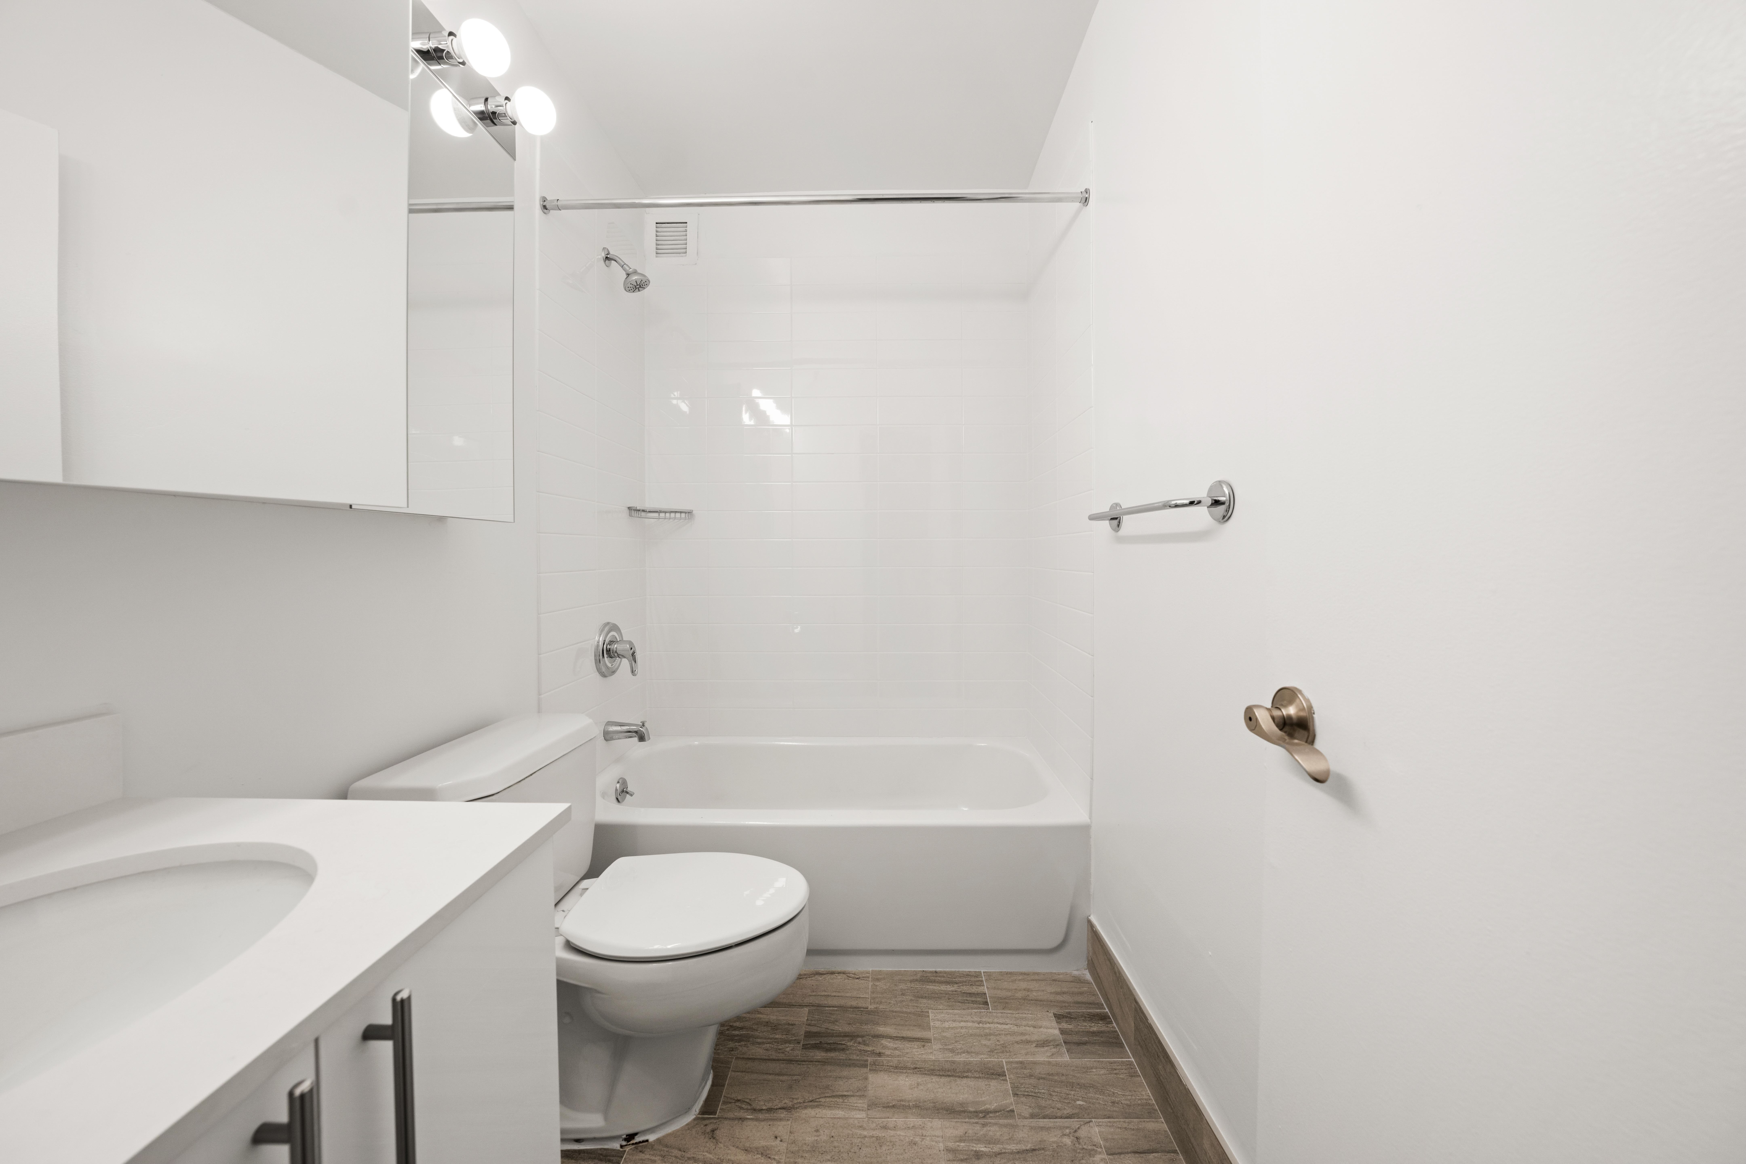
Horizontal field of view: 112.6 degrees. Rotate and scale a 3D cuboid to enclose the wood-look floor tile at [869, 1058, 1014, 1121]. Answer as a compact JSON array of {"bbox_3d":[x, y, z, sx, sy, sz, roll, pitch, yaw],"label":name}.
[{"bbox_3d":[0.143,1.095,1.254,0.304,0.010,0.144,0,2,1],"label":"wood-look floor tile"}]

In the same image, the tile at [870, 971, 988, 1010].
[{"bbox_3d":[0.147,1.080,1.535,0.305,0.009,0.142,0,2,1],"label":"tile"}]

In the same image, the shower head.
[{"bbox_3d":[-0.812,-1.036,1.938,0.155,0.152,0.095,0,2,1],"label":"shower head"}]

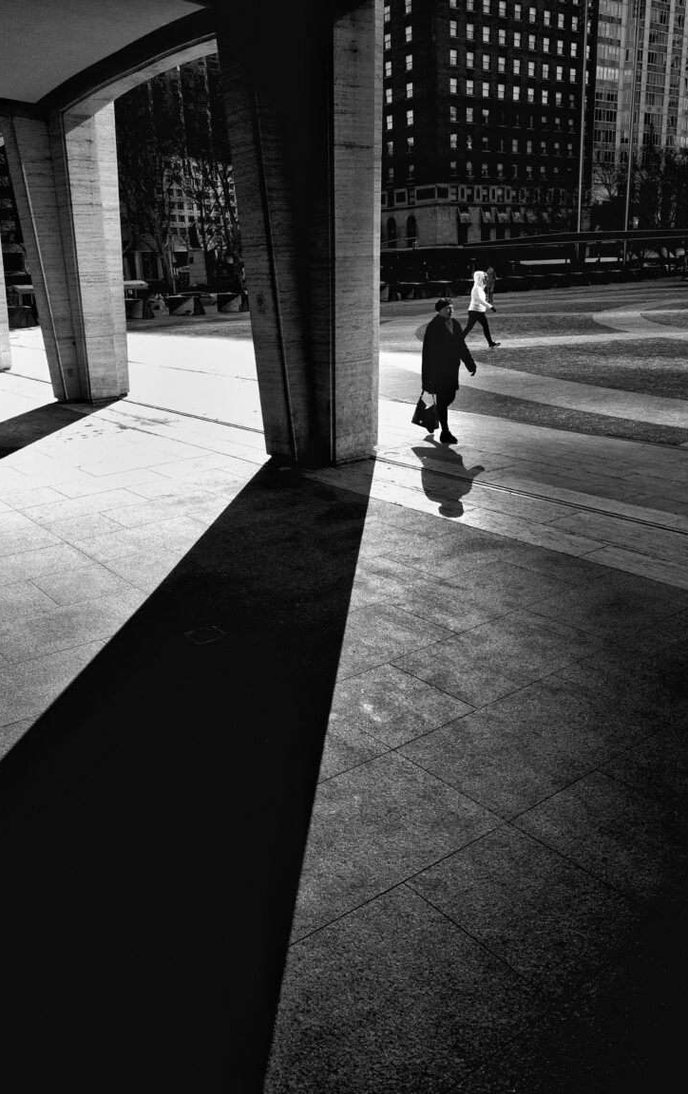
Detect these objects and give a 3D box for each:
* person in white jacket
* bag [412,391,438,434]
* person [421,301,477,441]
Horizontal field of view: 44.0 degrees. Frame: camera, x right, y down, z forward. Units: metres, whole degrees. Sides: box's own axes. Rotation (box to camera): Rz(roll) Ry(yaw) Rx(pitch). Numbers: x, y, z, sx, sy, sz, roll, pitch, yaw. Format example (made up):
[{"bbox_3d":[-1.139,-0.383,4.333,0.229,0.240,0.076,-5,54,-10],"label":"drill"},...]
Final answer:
[{"bbox_3d":[3.237,-5.673,20.248,0.950,1.700,0.500,-2,18,3],"label":"person in white jacket"},{"bbox_3d":[1.003,-1.669,10.387,0.360,0.430,0.130,11,22,37],"label":"bag"},{"bbox_3d":[1.258,-2.164,10.431,0.550,1.690,0.600,11,22,37],"label":"person"}]

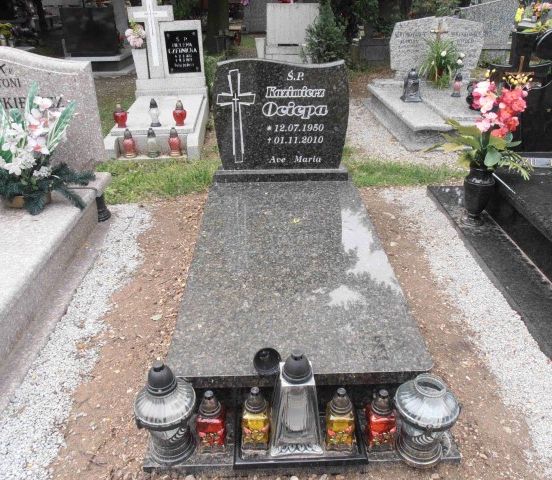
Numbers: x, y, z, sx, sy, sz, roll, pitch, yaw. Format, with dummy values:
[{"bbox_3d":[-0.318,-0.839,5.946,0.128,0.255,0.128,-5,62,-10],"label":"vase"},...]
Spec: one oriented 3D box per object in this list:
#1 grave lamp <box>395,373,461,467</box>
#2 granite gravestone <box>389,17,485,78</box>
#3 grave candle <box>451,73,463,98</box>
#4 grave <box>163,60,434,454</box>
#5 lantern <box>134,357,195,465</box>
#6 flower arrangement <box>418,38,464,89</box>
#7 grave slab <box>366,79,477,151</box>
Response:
[{"bbox_3d":[0.456,0.545,1.695,0.195,0.265,0.195,-1,26,-1],"label":"grave lamp"},{"bbox_3d":[1.933,-2.312,6.675,1.120,0.740,0.160,-1,26,-1],"label":"granite gravestone"},{"bbox_3d":[1.924,-1.645,5.886,0.115,0.245,0.115,-1,26,-1],"label":"grave candle"},{"bbox_3d":[0.053,-0.208,2.565,0.940,0.950,2.130,-1,26,-1],"label":"grave"},{"bbox_3d":[-0.337,0.506,1.694,0.185,0.345,0.185,-1,26,-1],"label":"lantern"},{"bbox_3d":[1.875,-2.003,6.300,0.520,0.530,0.480,-1,26,-1],"label":"flower arrangement"},{"bbox_3d":[1.954,-1.403,5.870,1.660,0.240,2.350,-1,26,-1],"label":"grave slab"}]

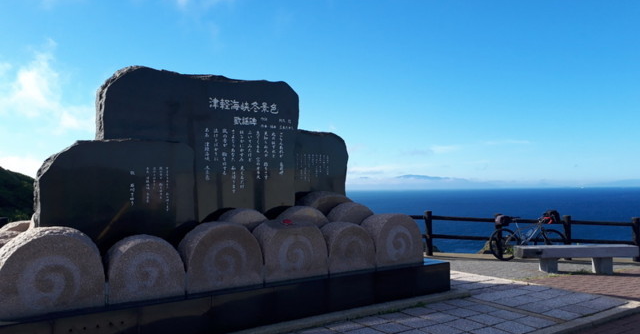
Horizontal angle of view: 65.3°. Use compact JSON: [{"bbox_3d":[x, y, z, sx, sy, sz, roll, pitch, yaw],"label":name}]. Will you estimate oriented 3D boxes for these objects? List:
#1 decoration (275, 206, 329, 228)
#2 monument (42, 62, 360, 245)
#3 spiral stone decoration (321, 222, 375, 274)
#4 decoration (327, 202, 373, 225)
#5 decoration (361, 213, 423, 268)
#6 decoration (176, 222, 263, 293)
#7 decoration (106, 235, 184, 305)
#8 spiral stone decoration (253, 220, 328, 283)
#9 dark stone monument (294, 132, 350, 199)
[{"bbox_3d":[-0.295,0.903,7.132,0.800,0.730,0.400,1,-3,-34],"label":"decoration"},{"bbox_3d":[-1.307,0.110,6.991,4.740,2.630,1.220,1,-3,-34],"label":"monument"},{"bbox_3d":[0.384,1.123,7.117,0.820,0.710,0.440,1,-3,-34],"label":"spiral stone decoration"},{"bbox_3d":[0.398,0.909,7.606,0.820,0.740,0.420,1,-3,-34],"label":"decoration"},{"bbox_3d":[1.076,1.094,7.586,0.810,0.790,0.470,1,-3,-34],"label":"decoration"},{"bbox_3d":[-1.180,1.066,5.968,0.940,0.770,0.440,1,-3,-34],"label":"decoration"},{"bbox_3d":[-1.918,1.089,5.451,0.820,0.700,0.420,1,-3,-34],"label":"decoration"},{"bbox_3d":[-0.381,1.100,6.553,0.980,0.730,0.450,1,-3,-34],"label":"spiral stone decoration"},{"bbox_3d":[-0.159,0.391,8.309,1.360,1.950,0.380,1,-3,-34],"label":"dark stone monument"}]

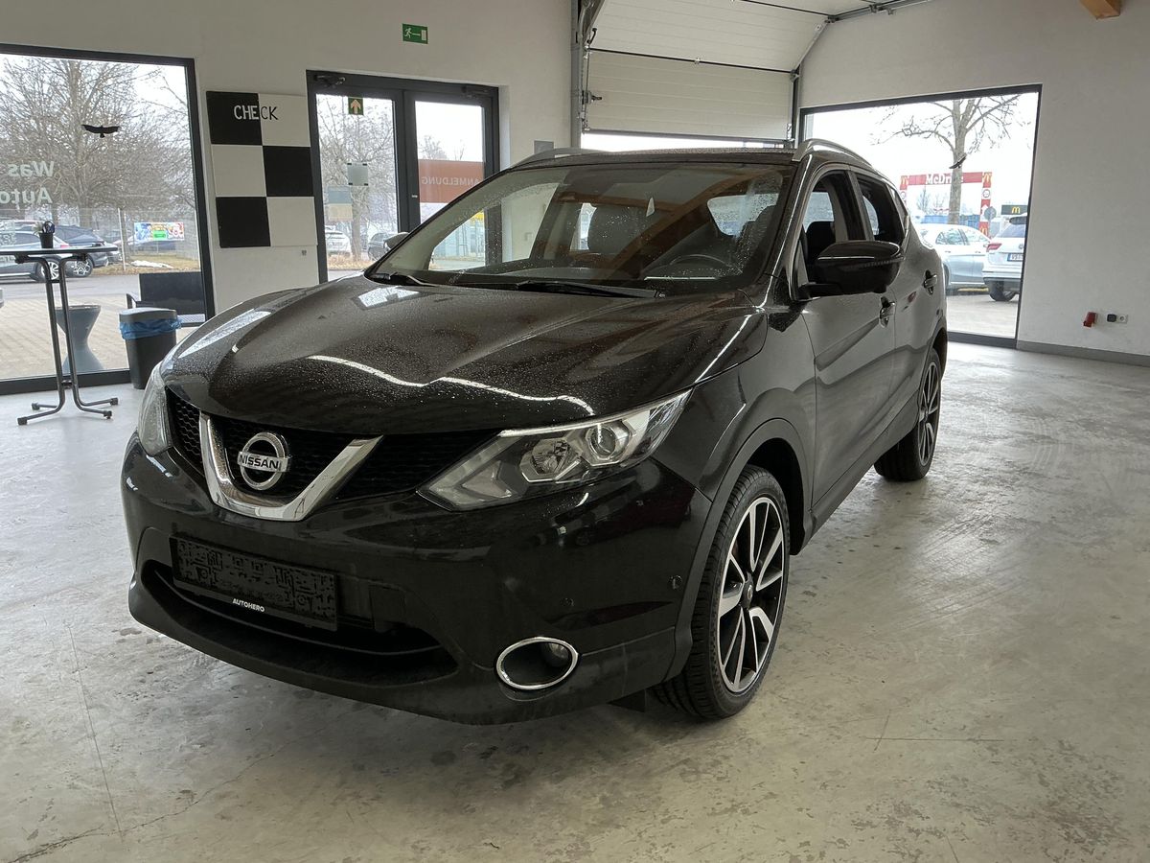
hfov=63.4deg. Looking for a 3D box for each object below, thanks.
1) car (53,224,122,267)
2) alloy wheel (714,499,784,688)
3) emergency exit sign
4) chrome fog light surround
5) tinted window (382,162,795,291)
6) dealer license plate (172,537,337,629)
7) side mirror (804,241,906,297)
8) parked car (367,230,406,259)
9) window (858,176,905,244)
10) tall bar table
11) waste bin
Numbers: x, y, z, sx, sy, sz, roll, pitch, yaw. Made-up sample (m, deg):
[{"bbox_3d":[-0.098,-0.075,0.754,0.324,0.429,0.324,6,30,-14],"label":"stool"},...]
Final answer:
[{"bbox_3d":[-16.177,-5.363,27.697,4.450,1.540,1.850,-5,13,-20],"label":"car"},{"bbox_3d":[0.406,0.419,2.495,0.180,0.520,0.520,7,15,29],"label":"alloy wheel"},{"bbox_3d":[-1.470,-3.656,8.583,0.262,0.152,0.025,-9,15,-34],"label":"emergency exit sign"},{"bbox_3d":[-0.077,0.483,1.961,0.180,0.125,0.060,0,13,0],"label":"chrome fog light surround"},{"bbox_3d":[0.055,-0.747,3.249,1.440,0.120,0.890,7,42,29],"label":"tinted window"},{"bbox_3d":[-0.729,0.335,2.090,0.525,0.122,0.030,7,15,29],"label":"dealer license plate"},{"bbox_3d":[0.847,-0.486,2.775,0.250,0.180,0.200,7,15,29],"label":"side mirror"},{"bbox_3d":[-9.523,-9.485,47.836,1.800,1.500,4.400,-5,13,-19],"label":"parked car"},{"bbox_3d":[1.272,-0.874,3.856,0.060,0.370,0.740,-18,1,32],"label":"window"},{"bbox_3d":[-3.526,-0.665,6.387,0.800,1.115,0.800,-9,15,-34],"label":"tall bar table"},{"bbox_3d":[-3.449,-0.675,7.585,0.385,0.610,0.310,-9,15,-34],"label":"waste bin"}]

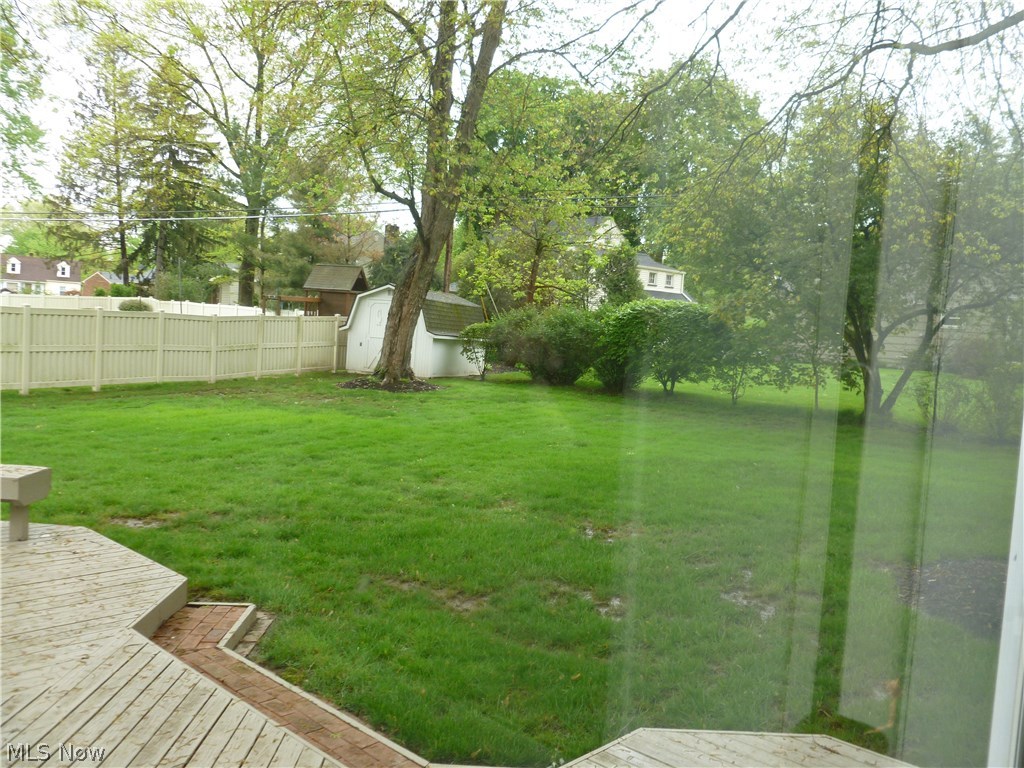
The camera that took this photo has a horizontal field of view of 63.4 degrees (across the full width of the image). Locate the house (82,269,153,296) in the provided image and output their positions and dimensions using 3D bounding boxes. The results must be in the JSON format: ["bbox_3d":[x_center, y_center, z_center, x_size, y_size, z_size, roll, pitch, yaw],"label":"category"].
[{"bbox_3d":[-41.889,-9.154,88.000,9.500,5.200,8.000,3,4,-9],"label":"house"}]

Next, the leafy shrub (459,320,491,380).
[{"bbox_3d":[-1.146,-1.052,26.000,1.100,1.850,1.100,4,4,0],"label":"leafy shrub"}]

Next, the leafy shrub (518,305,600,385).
[{"bbox_3d":[1.548,-1.288,27.000,2.600,2.600,2.400,4,4,0],"label":"leafy shrub"}]

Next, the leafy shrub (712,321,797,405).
[{"bbox_3d":[7.085,-0.614,24.200,2.400,2.450,2.100,5,4,19],"label":"leafy shrub"}]

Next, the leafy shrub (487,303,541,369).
[{"bbox_3d":[0.088,-1.645,29.300,2.000,2.300,2.000,5,4,19],"label":"leafy shrub"}]

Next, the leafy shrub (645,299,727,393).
[{"bbox_3d":[5.466,-1.152,25.800,2.500,2.800,2.300,5,4,19],"label":"leafy shrub"}]

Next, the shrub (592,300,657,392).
[{"bbox_3d":[3.518,-1.173,25.900,2.100,2.850,2.100,5,4,19],"label":"shrub"}]

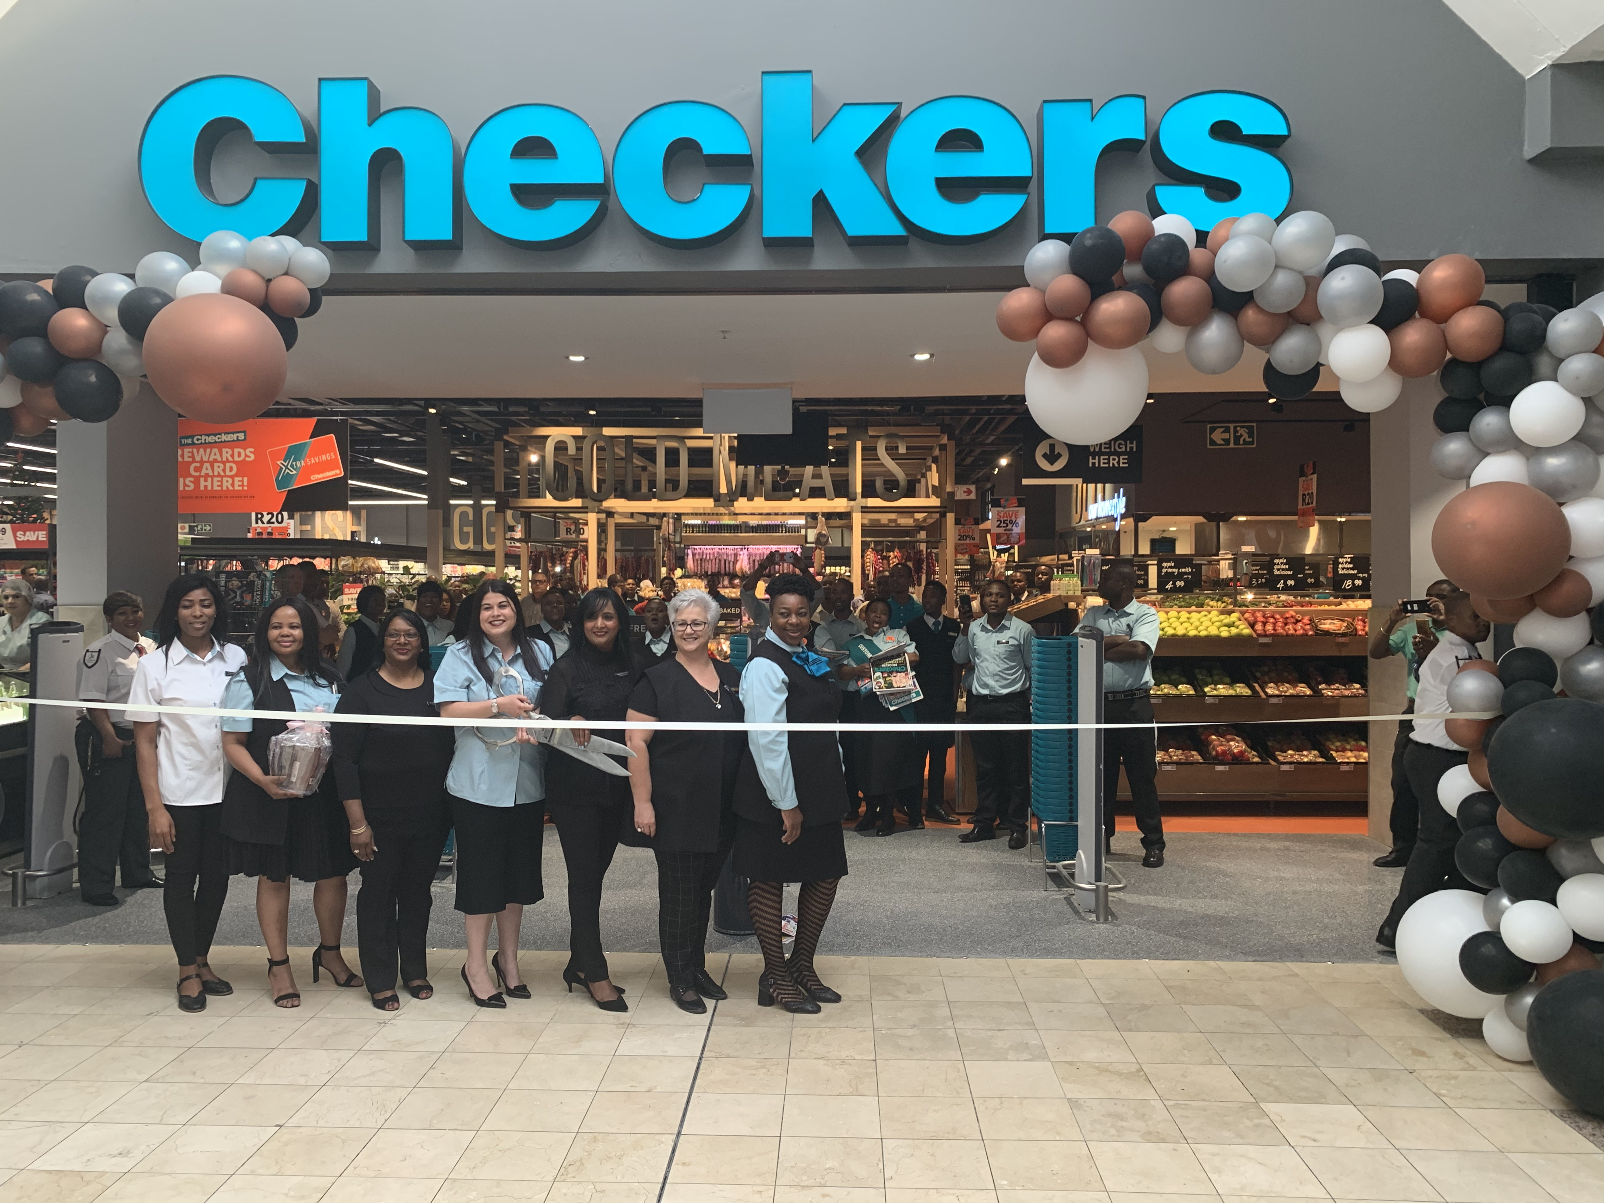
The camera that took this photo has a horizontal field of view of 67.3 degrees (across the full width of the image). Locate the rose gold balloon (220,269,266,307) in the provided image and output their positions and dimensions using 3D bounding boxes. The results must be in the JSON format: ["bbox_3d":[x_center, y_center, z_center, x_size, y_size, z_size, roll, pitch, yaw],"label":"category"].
[{"bbox_3d":[-2.175,-1.212,4.700,0.170,0.175,0.170,0,1,2],"label":"rose gold balloon"}]

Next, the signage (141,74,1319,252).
[{"bbox_3d":[-0.388,-1.800,4.936,4.680,0.675,0.130,0,1,2],"label":"signage"}]

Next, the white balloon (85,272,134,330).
[{"bbox_3d":[-2.703,-1.178,4.720,0.198,0.210,0.198,0,1,2],"label":"white balloon"}]

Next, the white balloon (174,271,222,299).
[{"bbox_3d":[-2.374,-1.213,4.750,0.175,0.180,0.175,0,1,2],"label":"white balloon"}]

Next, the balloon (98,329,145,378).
[{"bbox_3d":[-2.505,-0.934,4.480,0.205,0.200,0.205,0,1,2],"label":"balloon"}]

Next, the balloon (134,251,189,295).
[{"bbox_3d":[-2.533,-1.288,4.780,0.200,0.200,0.200,0,1,2],"label":"balloon"}]

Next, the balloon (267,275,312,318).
[{"bbox_3d":[-1.948,-1.160,4.580,0.155,0.160,0.155,0,1,2],"label":"balloon"}]

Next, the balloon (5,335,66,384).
[{"bbox_3d":[-2.801,-0.881,4.400,0.185,0.178,0.185,0,1,2],"label":"balloon"}]

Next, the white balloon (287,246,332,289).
[{"bbox_3d":[-1.880,-1.273,4.600,0.157,0.160,0.157,0,1,2],"label":"white balloon"}]

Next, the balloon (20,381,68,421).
[{"bbox_3d":[-2.913,-0.810,4.680,0.215,0.220,0.215,0,1,2],"label":"balloon"}]

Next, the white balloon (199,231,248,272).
[{"bbox_3d":[-2.201,-1.328,4.600,0.178,0.178,0.178,0,1,2],"label":"white balloon"}]

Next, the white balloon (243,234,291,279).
[{"bbox_3d":[-2.091,-1.348,4.720,0.162,0.168,0.162,0,1,2],"label":"white balloon"}]

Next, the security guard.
[{"bbox_3d":[-3.579,0.746,6.330,0.360,1.600,0.480,0,1,24],"label":"security guard"}]

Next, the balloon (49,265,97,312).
[{"bbox_3d":[-2.856,-1.233,4.750,0.187,0.190,0.187,0,1,2],"label":"balloon"}]

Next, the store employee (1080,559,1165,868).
[{"bbox_3d":[1.896,0.676,7.220,0.550,1.760,0.400,1,1,27],"label":"store employee"}]

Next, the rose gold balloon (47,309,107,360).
[{"bbox_3d":[-2.660,-0.982,4.420,0.187,0.184,0.187,0,1,2],"label":"rose gold balloon"}]

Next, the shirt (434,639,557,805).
[{"bbox_3d":[-1.220,0.475,4.760,0.470,0.670,0.310,0,1,-34],"label":"shirt"}]

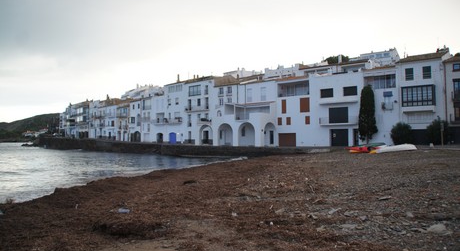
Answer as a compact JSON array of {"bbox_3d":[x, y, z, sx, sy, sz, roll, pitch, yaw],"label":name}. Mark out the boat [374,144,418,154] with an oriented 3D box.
[{"bbox_3d":[16.679,2.294,34.500,4.200,0.600,1.500,-3,-2,-15],"label":"boat"}]

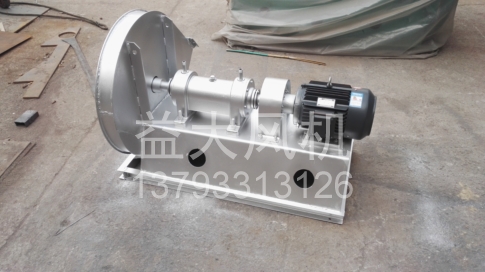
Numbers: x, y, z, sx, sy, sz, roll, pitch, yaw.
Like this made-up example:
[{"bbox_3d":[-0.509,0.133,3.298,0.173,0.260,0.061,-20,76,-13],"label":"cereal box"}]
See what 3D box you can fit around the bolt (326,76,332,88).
[{"bbox_3d":[0.448,-0.276,1.779,0.029,0.057,0.052,9,34,13],"label":"bolt"}]

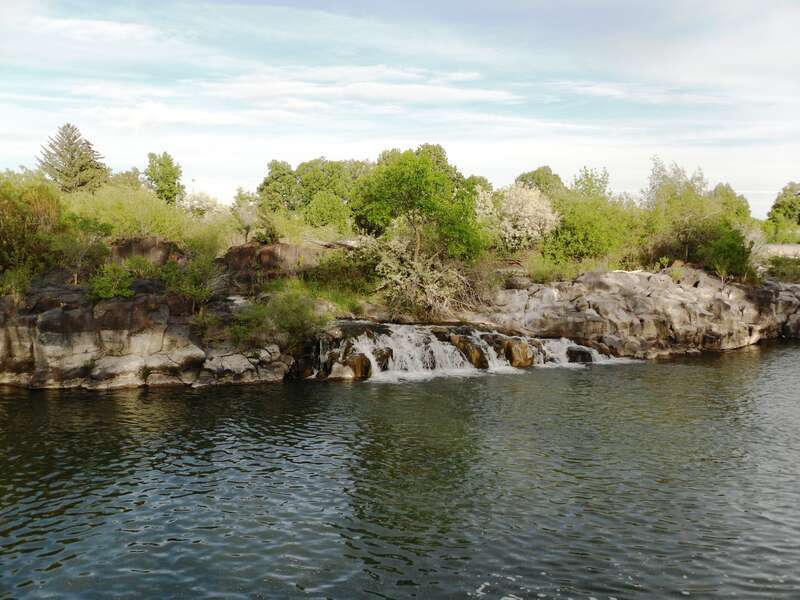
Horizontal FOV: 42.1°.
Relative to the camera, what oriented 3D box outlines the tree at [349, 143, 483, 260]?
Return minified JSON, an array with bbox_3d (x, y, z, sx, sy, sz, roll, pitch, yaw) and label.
[{"bbox_3d":[0.623,-3.095,37.000,4.620,4.570,4.300,0,4,0],"label":"tree"}]

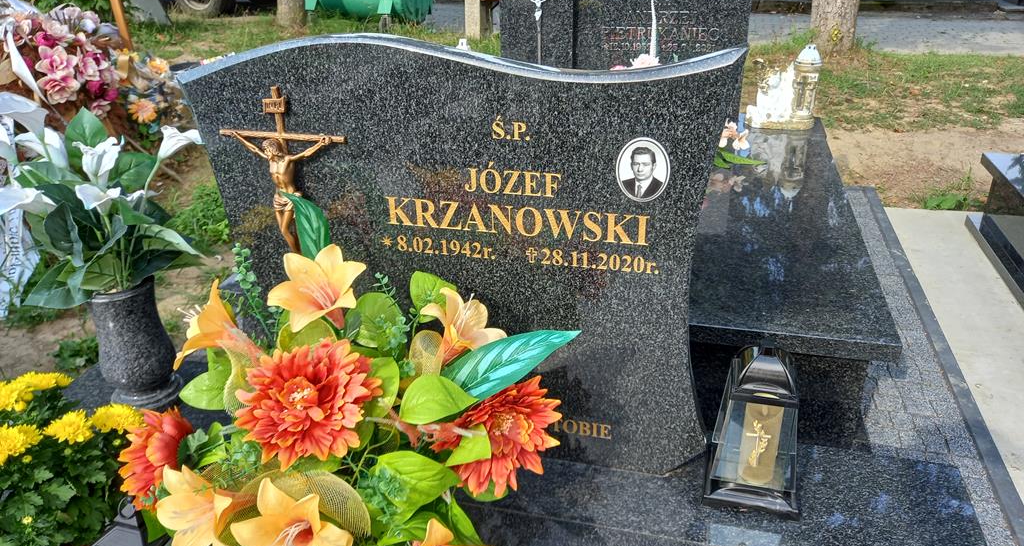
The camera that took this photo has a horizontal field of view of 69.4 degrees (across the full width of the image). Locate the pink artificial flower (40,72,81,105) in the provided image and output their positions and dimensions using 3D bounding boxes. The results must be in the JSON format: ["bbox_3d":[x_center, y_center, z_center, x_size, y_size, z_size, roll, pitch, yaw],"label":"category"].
[{"bbox_3d":[-1.618,-0.661,2.650,0.140,0.120,0.100,-18,32,-27],"label":"pink artificial flower"}]

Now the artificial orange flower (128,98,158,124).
[{"bbox_3d":[-1.619,-0.714,3.250,0.130,0.115,0.080,-14,30,-23],"label":"artificial orange flower"}]

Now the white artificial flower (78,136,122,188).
[{"bbox_3d":[-0.881,-0.234,1.580,0.090,0.110,0.085,-16,31,-26],"label":"white artificial flower"}]

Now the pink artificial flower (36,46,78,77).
[{"bbox_3d":[-1.879,-0.872,3.050,0.170,0.130,0.110,-23,34,-35],"label":"pink artificial flower"}]

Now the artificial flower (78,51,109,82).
[{"bbox_3d":[-1.737,-0.857,3.070,0.100,0.120,0.120,21,35,36],"label":"artificial flower"}]

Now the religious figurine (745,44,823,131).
[{"bbox_3d":[1.208,-0.834,3.284,0.300,0.365,0.160,5,29,13],"label":"religious figurine"}]

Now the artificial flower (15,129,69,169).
[{"bbox_3d":[-0.971,-0.256,1.530,0.105,0.085,0.085,-19,32,-29],"label":"artificial flower"}]

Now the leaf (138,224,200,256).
[{"bbox_3d":[-0.695,-0.068,1.500,0.130,0.055,0.070,-15,31,-23],"label":"leaf"}]

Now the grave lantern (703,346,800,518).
[{"bbox_3d":[0.455,0.262,1.354,0.172,0.317,0.172,5,29,13],"label":"grave lantern"}]

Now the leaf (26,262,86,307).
[{"bbox_3d":[-1.025,0.026,1.660,0.140,0.090,0.100,-19,32,-30],"label":"leaf"}]

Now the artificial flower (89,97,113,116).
[{"bbox_3d":[-1.658,-0.671,2.980,0.095,0.075,0.070,-25,36,-38],"label":"artificial flower"}]

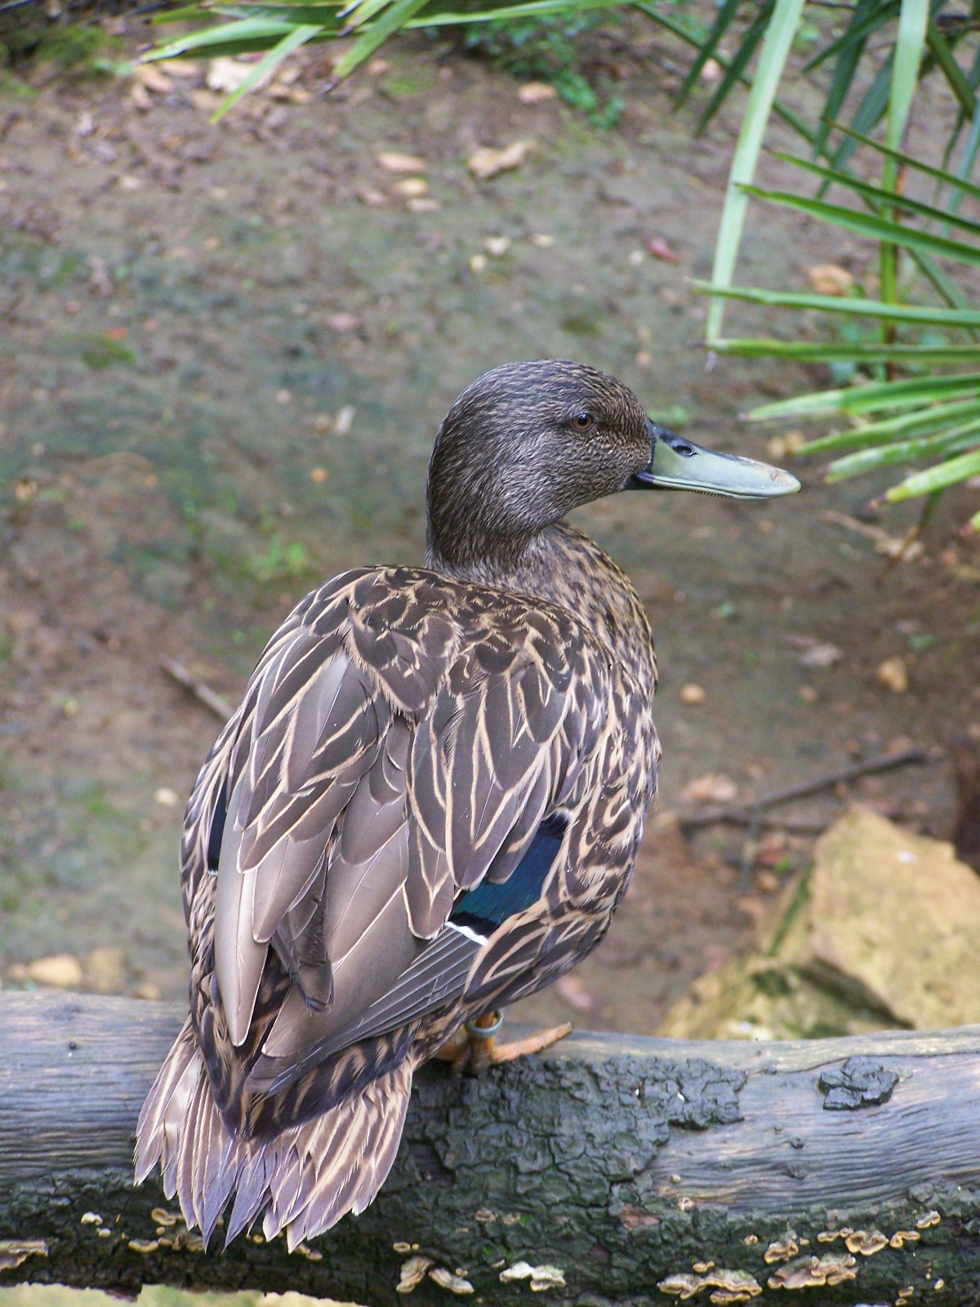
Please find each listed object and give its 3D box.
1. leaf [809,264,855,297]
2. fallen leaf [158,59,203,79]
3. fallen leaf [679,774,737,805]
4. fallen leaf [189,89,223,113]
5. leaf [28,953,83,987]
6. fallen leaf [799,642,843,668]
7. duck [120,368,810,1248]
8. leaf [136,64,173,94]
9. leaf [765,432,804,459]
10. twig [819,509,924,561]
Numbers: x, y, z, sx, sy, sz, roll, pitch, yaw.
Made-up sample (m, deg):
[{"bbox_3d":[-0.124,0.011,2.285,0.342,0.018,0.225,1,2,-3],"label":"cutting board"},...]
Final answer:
[{"bbox_3d":[0.202,-0.221,3.772,0.025,0.010,0.021,5,30,9],"label":"leaf"},{"bbox_3d":[-0.196,-0.370,4.034,0.026,0.006,0.015,5,30,9],"label":"fallen leaf"},{"bbox_3d":[0.112,0.070,3.270,0.028,0.009,0.012,-8,31,-13],"label":"fallen leaf"},{"bbox_3d":[-0.178,-0.345,3.992,0.020,0.006,0.025,0,30,0],"label":"fallen leaf"},{"bbox_3d":[-0.213,0.155,3.122,0.027,0.009,0.018,0,30,0],"label":"leaf"},{"bbox_3d":[0.176,0.001,3.393,0.022,0.006,0.018,-3,30,-4],"label":"fallen leaf"},{"bbox_3d":[-0.012,0.053,2.310,0.185,0.260,0.355,13,32,21],"label":"duck"},{"bbox_3d":[-0.212,-0.362,4.019,0.009,0.008,0.029,-23,37,-34],"label":"leaf"},{"bbox_3d":[0.167,-0.117,3.595,0.022,0.008,0.020,0,30,0],"label":"leaf"},{"bbox_3d":[0.190,-0.059,3.171,0.062,0.007,0.016,22,35,35],"label":"twig"}]

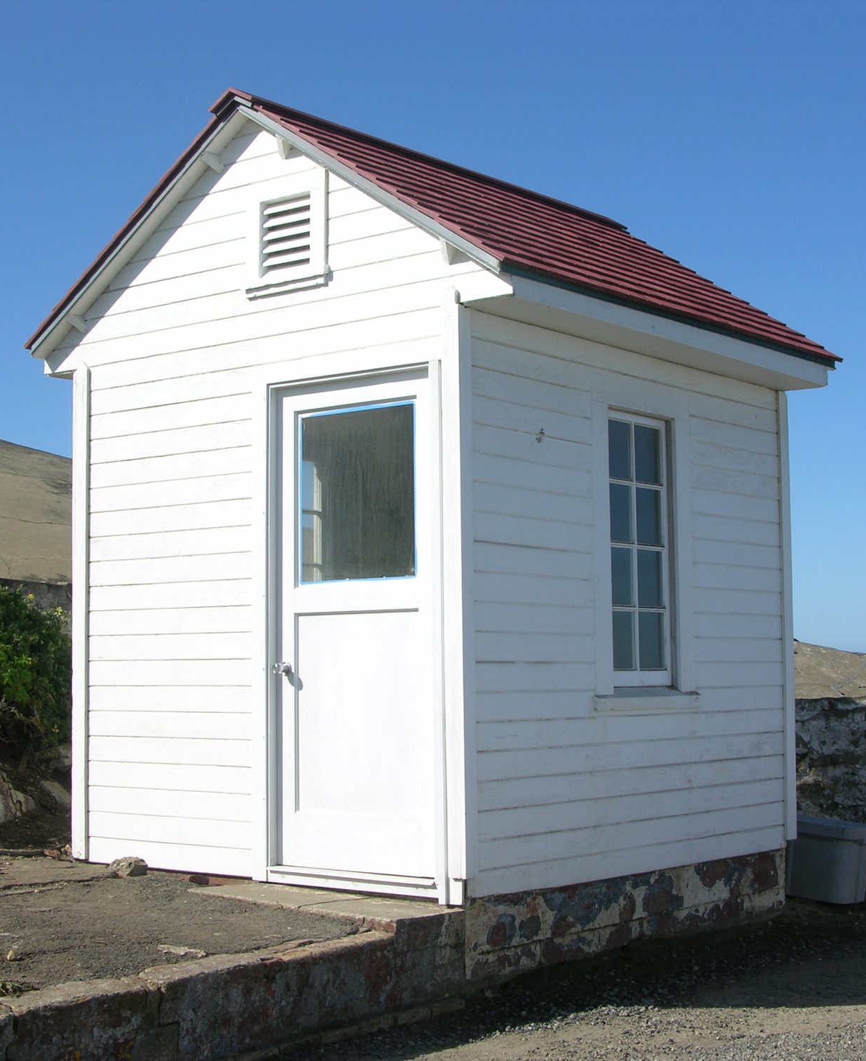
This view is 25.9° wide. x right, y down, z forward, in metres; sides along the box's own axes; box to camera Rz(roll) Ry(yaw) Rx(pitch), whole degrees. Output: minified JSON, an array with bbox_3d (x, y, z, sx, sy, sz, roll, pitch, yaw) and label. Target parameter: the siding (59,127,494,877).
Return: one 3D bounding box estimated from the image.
[{"bbox_3d":[-0.817,-0.143,8.731,2.480,3.530,0.080,-4,-6,37],"label":"siding"}]

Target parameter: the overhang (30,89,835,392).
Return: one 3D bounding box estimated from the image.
[{"bbox_3d":[0.101,-1.382,10.010,3.000,1.165,3.320,-4,-6,37],"label":"overhang"}]

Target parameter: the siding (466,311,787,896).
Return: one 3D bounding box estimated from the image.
[{"bbox_3d":[1.000,0.387,9.141,0.080,2.500,2.990,-4,-6,37],"label":"siding"}]

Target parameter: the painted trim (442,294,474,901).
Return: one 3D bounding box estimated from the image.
[{"bbox_3d":[0.113,0.285,7.995,0.100,2.560,0.095,-4,-6,37],"label":"painted trim"}]

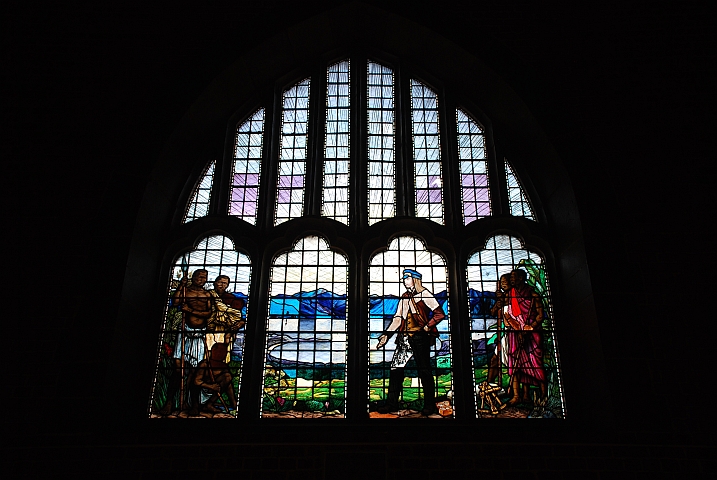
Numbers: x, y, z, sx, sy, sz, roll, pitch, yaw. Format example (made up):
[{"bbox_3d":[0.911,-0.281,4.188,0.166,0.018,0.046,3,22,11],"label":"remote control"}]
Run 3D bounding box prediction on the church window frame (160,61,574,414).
[{"bbox_3d":[0.000,-0.229,6.747,2.950,3.520,0.280,0,-32,0],"label":"church window frame"}]

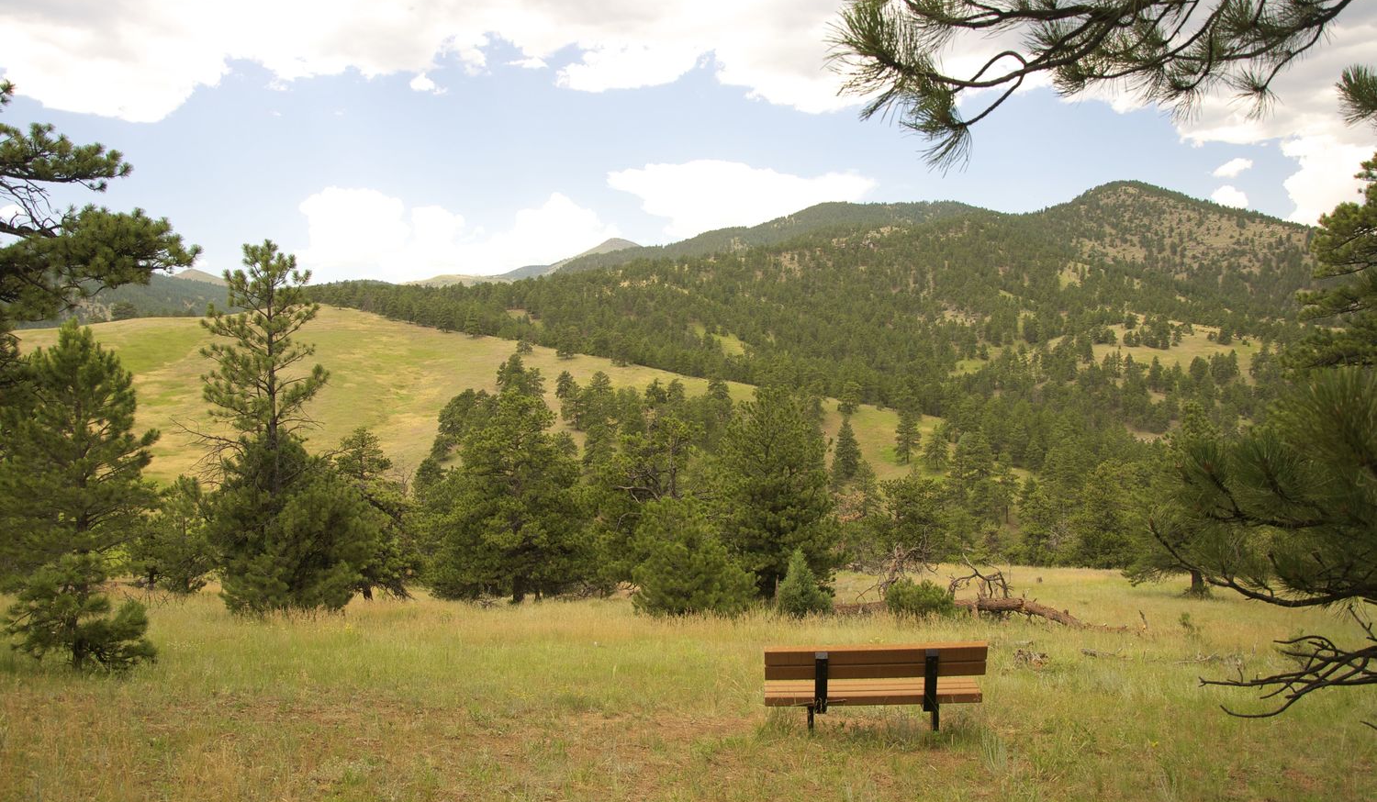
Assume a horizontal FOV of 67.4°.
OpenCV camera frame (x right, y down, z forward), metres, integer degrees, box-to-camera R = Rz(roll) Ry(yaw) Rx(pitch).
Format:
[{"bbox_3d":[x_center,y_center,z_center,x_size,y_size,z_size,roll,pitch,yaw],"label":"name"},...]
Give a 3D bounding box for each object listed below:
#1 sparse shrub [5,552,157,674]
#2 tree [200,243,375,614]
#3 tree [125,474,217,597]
[{"bbox_3d":[-8.420,2.931,14.300,2.088,1.671,1.984,-1,-2,0],"label":"sparse shrub"},{"bbox_3d":[-8.777,0.645,22.500,3.731,8.167,3.545,-1,-2,0],"label":"tree"},{"bbox_3d":[-15.536,4.058,31.000,3.039,3.621,2.887,-1,-2,0],"label":"tree"}]

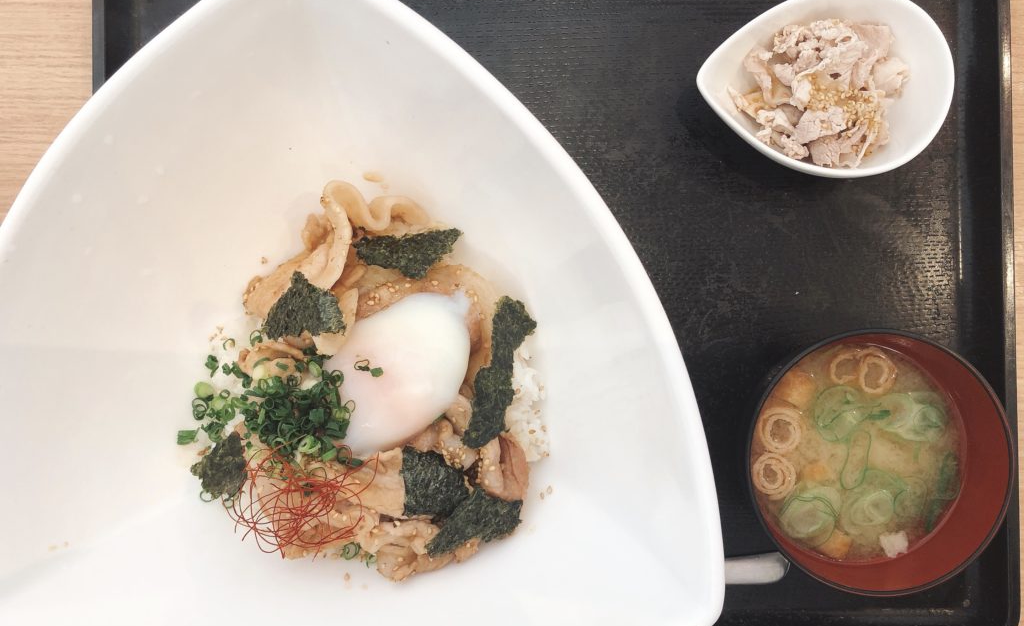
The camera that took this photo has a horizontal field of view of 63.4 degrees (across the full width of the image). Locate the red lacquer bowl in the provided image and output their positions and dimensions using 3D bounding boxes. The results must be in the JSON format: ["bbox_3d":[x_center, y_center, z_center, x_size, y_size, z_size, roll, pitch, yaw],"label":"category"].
[{"bbox_3d":[0.150,0.061,0.368,0.108,0.063,0.108,0,89,1],"label":"red lacquer bowl"}]

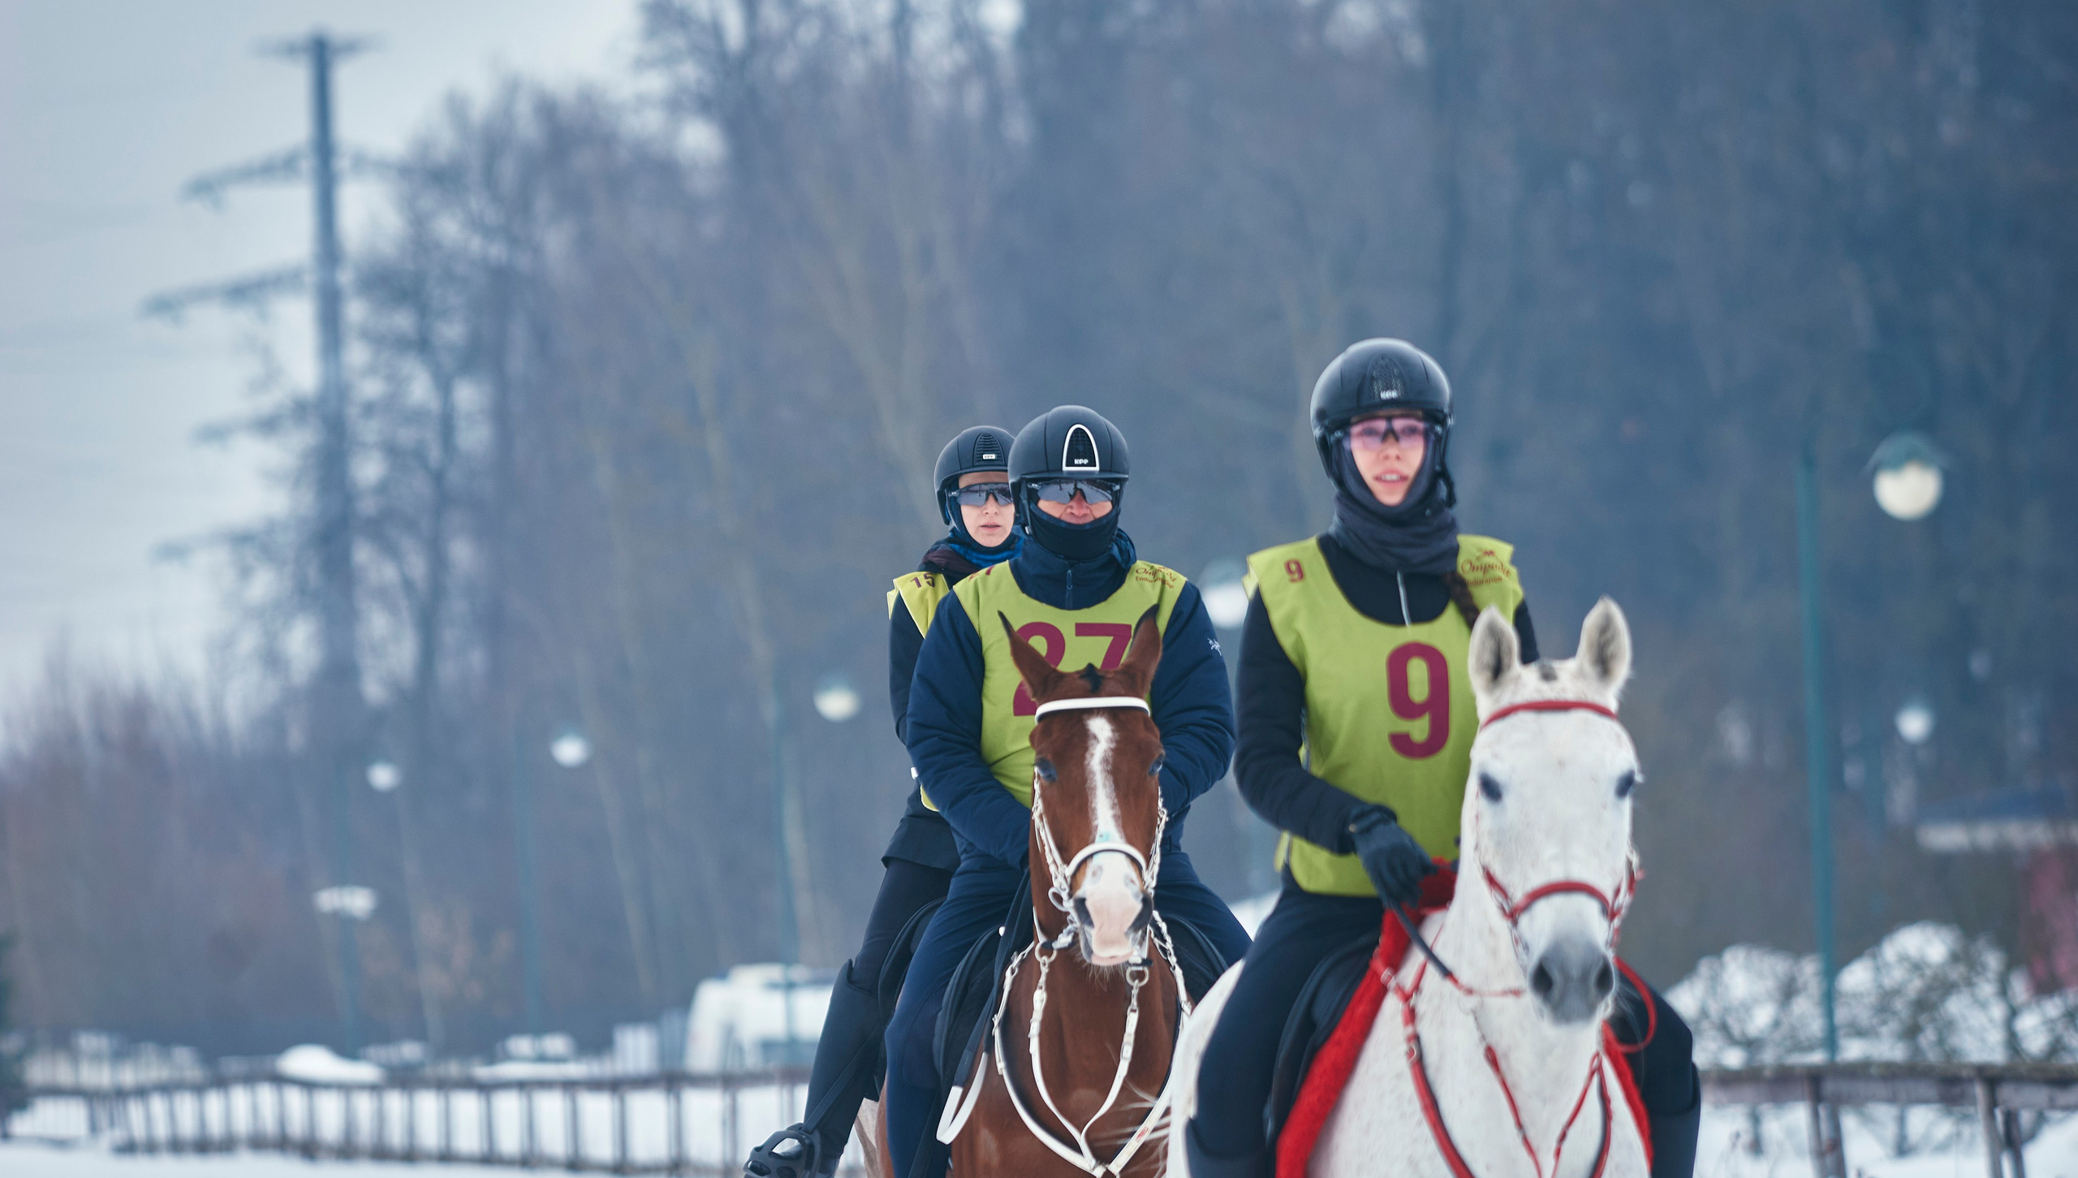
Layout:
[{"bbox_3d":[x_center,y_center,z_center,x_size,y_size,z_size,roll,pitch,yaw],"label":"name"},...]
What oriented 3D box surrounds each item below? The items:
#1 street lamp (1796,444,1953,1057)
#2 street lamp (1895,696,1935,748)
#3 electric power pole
[{"bbox_3d":[4.933,1.153,67.000,0.910,4.200,0.530,-2,-2,-9],"label":"street lamp"},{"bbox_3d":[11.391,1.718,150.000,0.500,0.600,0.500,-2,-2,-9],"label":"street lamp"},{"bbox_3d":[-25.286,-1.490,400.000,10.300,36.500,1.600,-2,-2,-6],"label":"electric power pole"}]

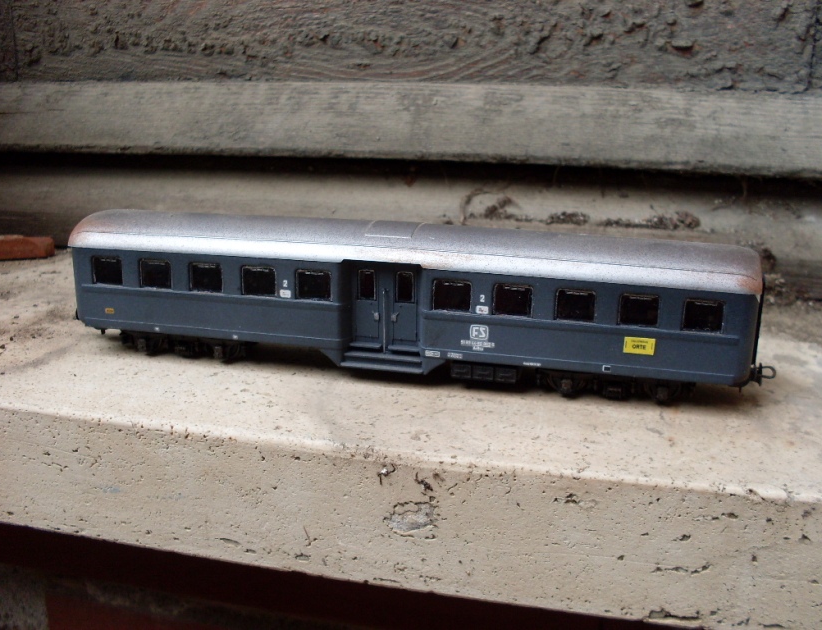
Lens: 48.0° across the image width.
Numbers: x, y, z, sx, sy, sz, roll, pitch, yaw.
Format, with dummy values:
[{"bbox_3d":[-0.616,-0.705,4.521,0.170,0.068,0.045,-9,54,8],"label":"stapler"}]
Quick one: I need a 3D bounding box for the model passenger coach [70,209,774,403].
[{"bbox_3d":[-0.005,-0.005,0.286,0.225,0.046,0.034,5,15,13],"label":"model passenger coach"}]

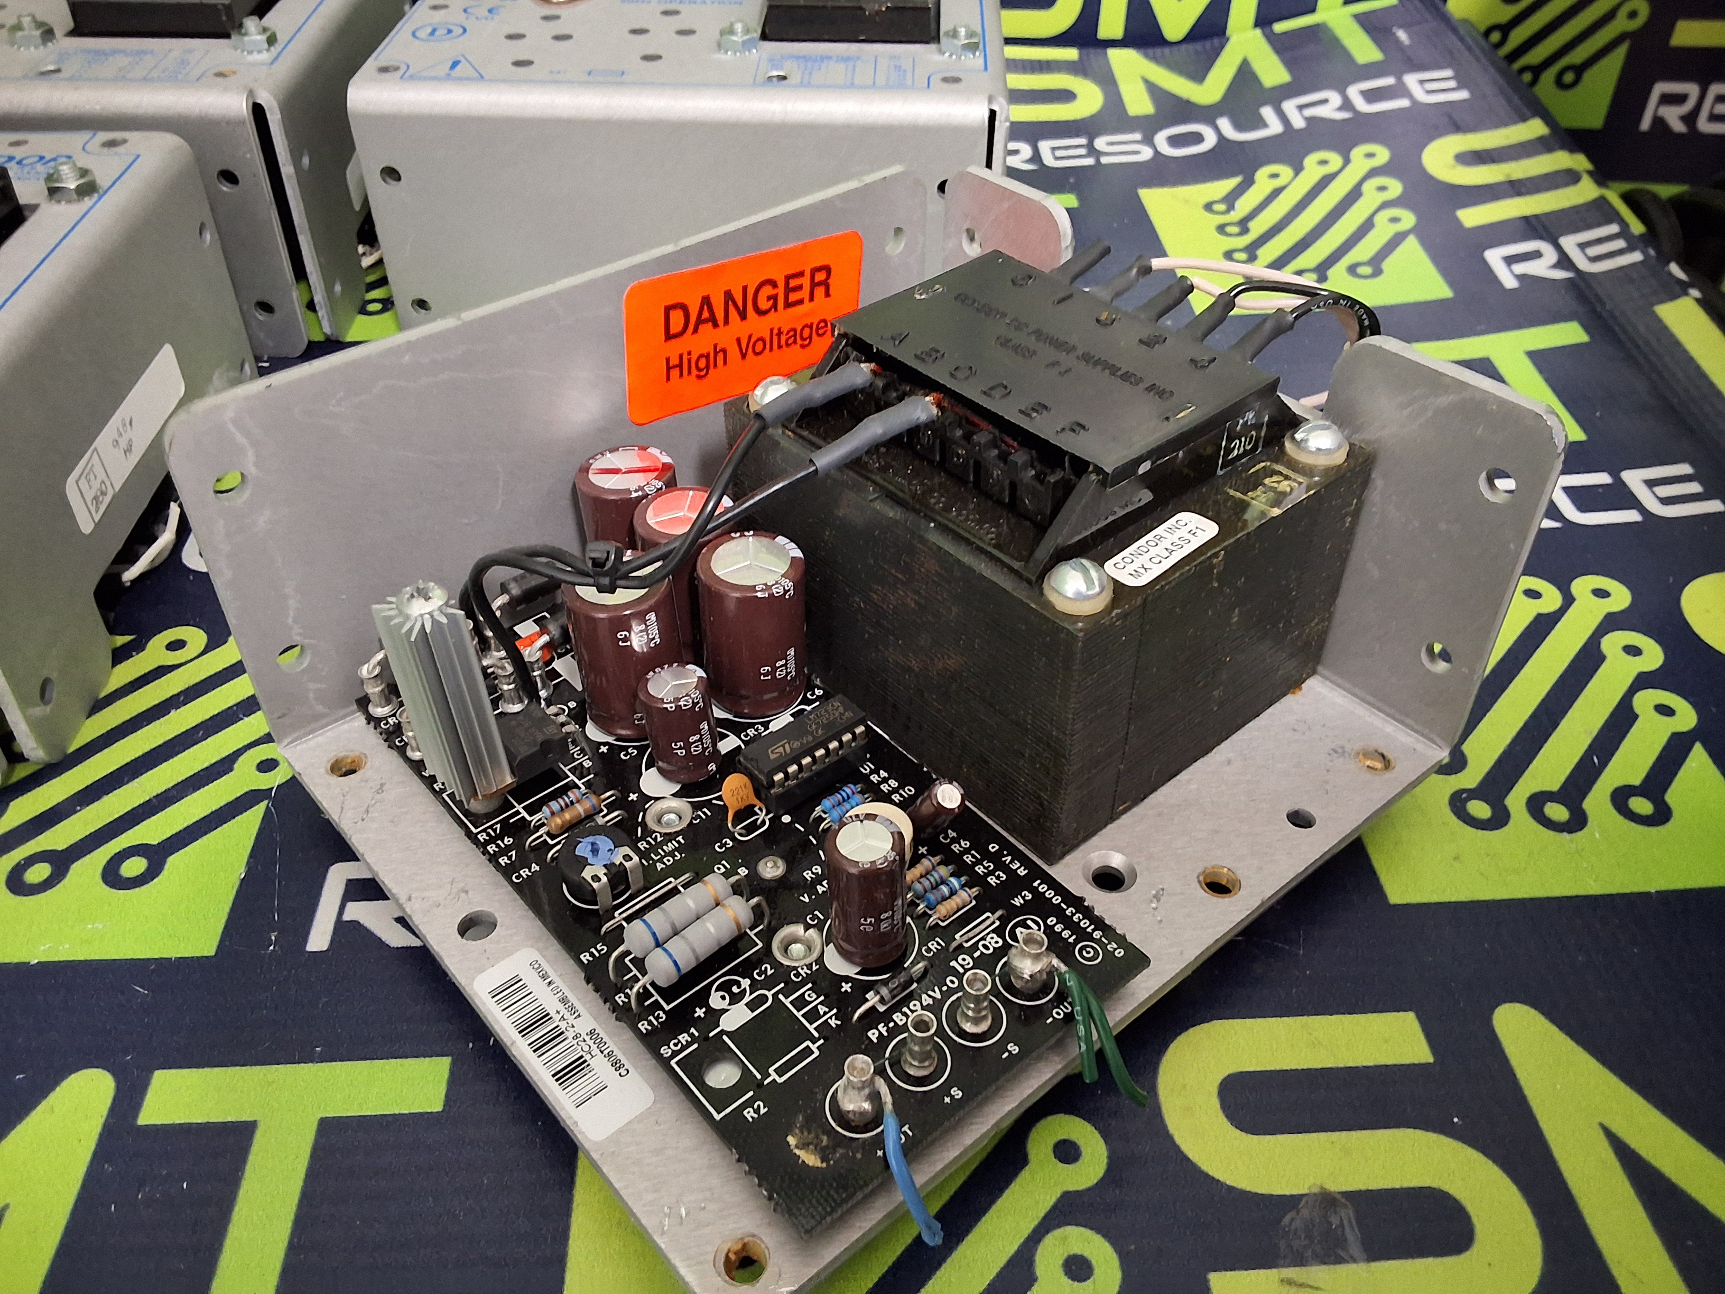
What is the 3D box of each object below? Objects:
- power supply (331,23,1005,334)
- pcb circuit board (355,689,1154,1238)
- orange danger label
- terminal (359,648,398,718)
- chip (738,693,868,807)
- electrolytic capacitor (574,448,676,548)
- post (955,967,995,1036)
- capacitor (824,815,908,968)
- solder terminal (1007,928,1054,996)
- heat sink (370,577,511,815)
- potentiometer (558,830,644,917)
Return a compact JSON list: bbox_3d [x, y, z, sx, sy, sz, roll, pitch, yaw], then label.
[{"bbox_3d":[-0.038,-0.137,0.364,0.143,0.065,0.124,1,43,1],"label":"power supply"},{"bbox_3d":[-0.021,0.026,0.207,0.059,0.002,0.117,-29,48,-30],"label":"pcb circuit board"},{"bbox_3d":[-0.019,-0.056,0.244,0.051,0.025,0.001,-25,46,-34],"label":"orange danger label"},{"bbox_3d":[-0.075,0.007,0.215,0.005,0.009,0.005,-29,48,-29],"label":"terminal"},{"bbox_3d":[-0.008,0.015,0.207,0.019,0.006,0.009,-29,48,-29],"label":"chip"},{"bbox_3d":[-0.039,-0.020,0.240,0.016,0.025,0.016,0,40,0],"label":"electrolytic capacitor"},{"bbox_3d":[0.015,0.045,0.177,0.005,0.008,0.005,0,40,0],"label":"post"},{"bbox_3d":[0.001,0.031,0.177,0.010,0.020,0.010,-2,42,2],"label":"capacitor"},{"bbox_3d":[0.022,0.041,0.182,0.006,0.008,0.005,-29,48,-30],"label":"solder terminal"},{"bbox_3d":[-0.056,0.008,0.192,0.012,0.036,0.012,-31,49,-27],"label":"heat sink"},{"bbox_3d":[-0.036,0.030,0.190,0.010,0.006,0.011,0,40,0],"label":"potentiometer"}]

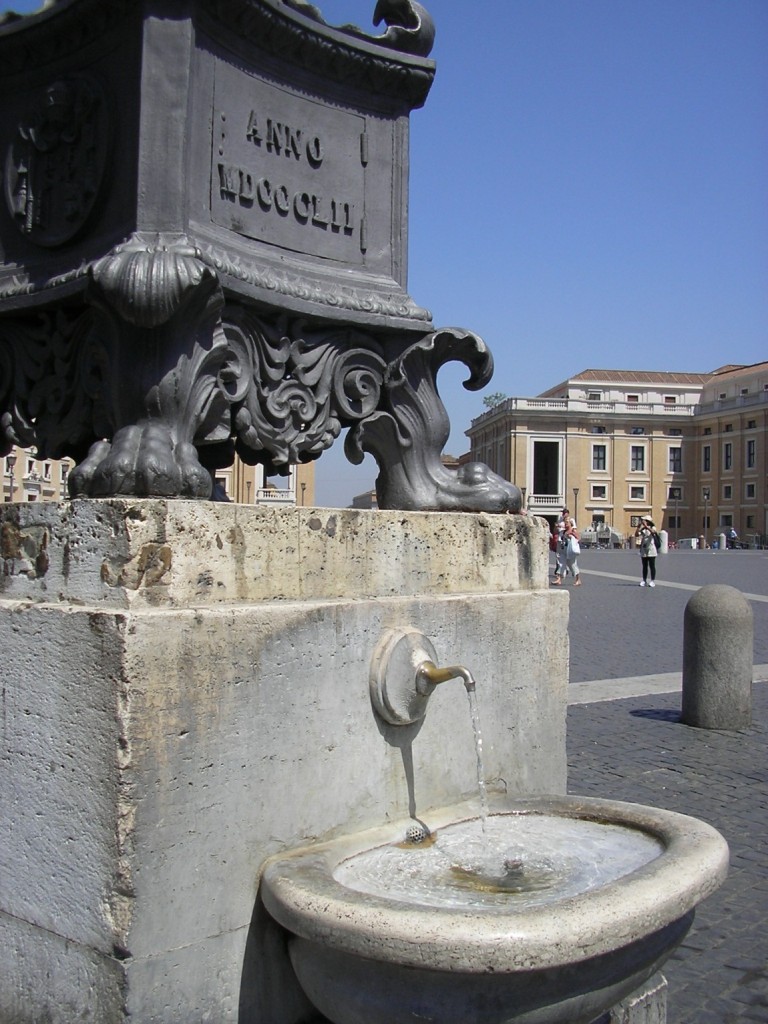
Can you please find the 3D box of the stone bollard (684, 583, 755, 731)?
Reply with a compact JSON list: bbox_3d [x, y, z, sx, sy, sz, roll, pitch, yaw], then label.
[{"bbox_3d":[2.598,1.100,8.750,0.541,1.074,0.541,1,0,16],"label":"stone bollard"}]

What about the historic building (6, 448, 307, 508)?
[{"bbox_3d":[-27.200,-6.300,120.000,40.000,20.000,40.000,1,0,-5],"label":"historic building"}]

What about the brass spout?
[{"bbox_3d":[0.160,0.402,2.740,0.152,0.083,0.080,1,0,41],"label":"brass spout"}]

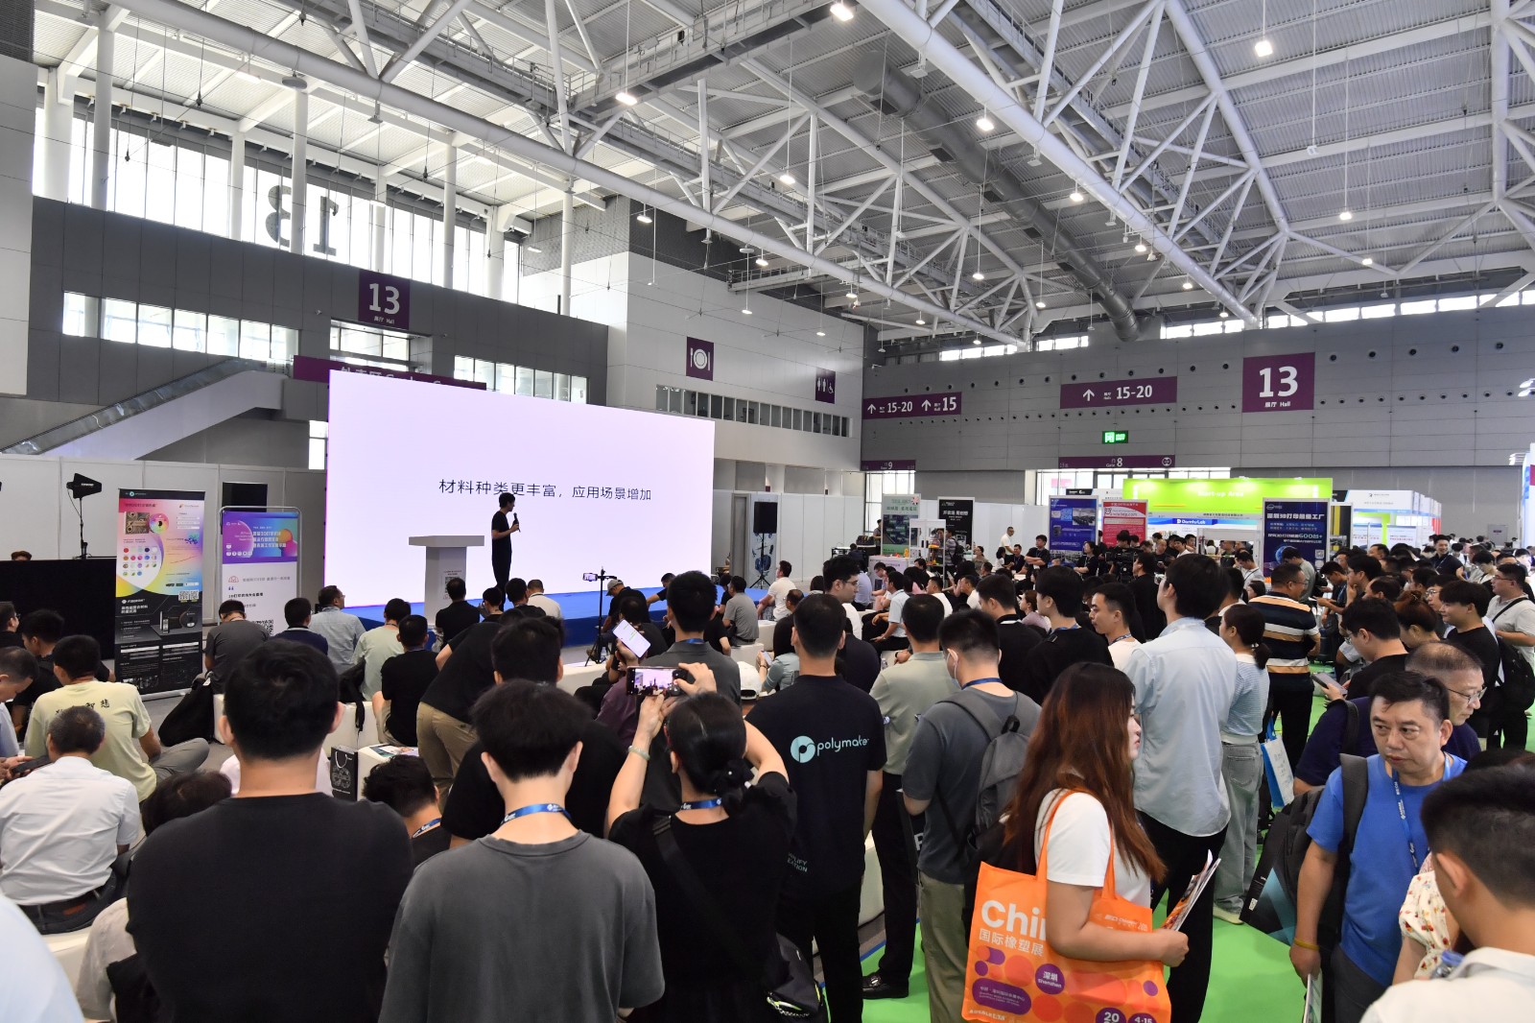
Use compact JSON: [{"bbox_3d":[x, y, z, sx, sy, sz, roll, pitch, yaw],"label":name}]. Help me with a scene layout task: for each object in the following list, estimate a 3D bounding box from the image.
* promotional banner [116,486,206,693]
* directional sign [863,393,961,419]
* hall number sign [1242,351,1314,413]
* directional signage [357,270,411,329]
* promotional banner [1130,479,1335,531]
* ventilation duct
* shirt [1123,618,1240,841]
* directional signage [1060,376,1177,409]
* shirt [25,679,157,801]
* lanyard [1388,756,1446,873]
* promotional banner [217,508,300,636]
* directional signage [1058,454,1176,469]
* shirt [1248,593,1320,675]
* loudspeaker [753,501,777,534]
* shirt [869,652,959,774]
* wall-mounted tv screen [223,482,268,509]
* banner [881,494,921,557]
[{"bbox_3d":[-6.023,0.811,8.485,0.170,2.040,0.830,2,1,25],"label":"promotional banner"},{"bbox_3d":[13.472,-9.896,80.439,10.500,2.000,0.100,2,1,39],"label":"directional sign"},{"bbox_3d":[36.767,-9.212,61.416,4.500,4.000,0.100,2,1,39],"label":"hall number sign"},{"bbox_3d":[-21.859,-12.049,48.778,0.100,2.800,2.950,2,1,39],"label":"directional signage"},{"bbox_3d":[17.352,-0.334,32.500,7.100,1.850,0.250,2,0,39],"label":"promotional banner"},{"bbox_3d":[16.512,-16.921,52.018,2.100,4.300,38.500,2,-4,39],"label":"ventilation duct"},{"bbox_3d":[1.575,0.818,3.250,0.470,0.790,0.290,1,0,-12],"label":"shirt"},{"bbox_3d":[24.196,-8.195,59.000,7.800,1.730,0.150,2,0,39],"label":"directional signage"},{"bbox_3d":[-3.333,1.128,4.200,0.490,0.590,0.320,1,0,-24],"label":"shirt"},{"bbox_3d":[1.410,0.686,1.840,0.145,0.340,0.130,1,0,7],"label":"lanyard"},{"bbox_3d":[-6.311,0.873,10.635,0.884,1.866,0.250,1,1,-40],"label":"promotional banner"},{"bbox_3d":[27.925,-3.927,68.579,9.030,0.960,0.100,2,1,39],"label":"directional signage"},{"bbox_3d":[3.825,0.912,6.300,0.480,0.630,0.290,2,0,40],"label":"shirt"},{"bbox_3d":[-0.041,0.148,19.500,0.450,0.700,0.400,1,0,-25],"label":"loudspeaker"},{"bbox_3d":[0.688,0.879,3.720,0.480,0.560,0.290,1,0,-24],"label":"shirt"},{"bbox_3d":[-8.436,-0.048,13.822,0.080,0.820,0.660,2,0,41],"label":"wall-mounted tv screen"},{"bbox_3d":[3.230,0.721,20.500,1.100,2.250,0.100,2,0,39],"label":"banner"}]

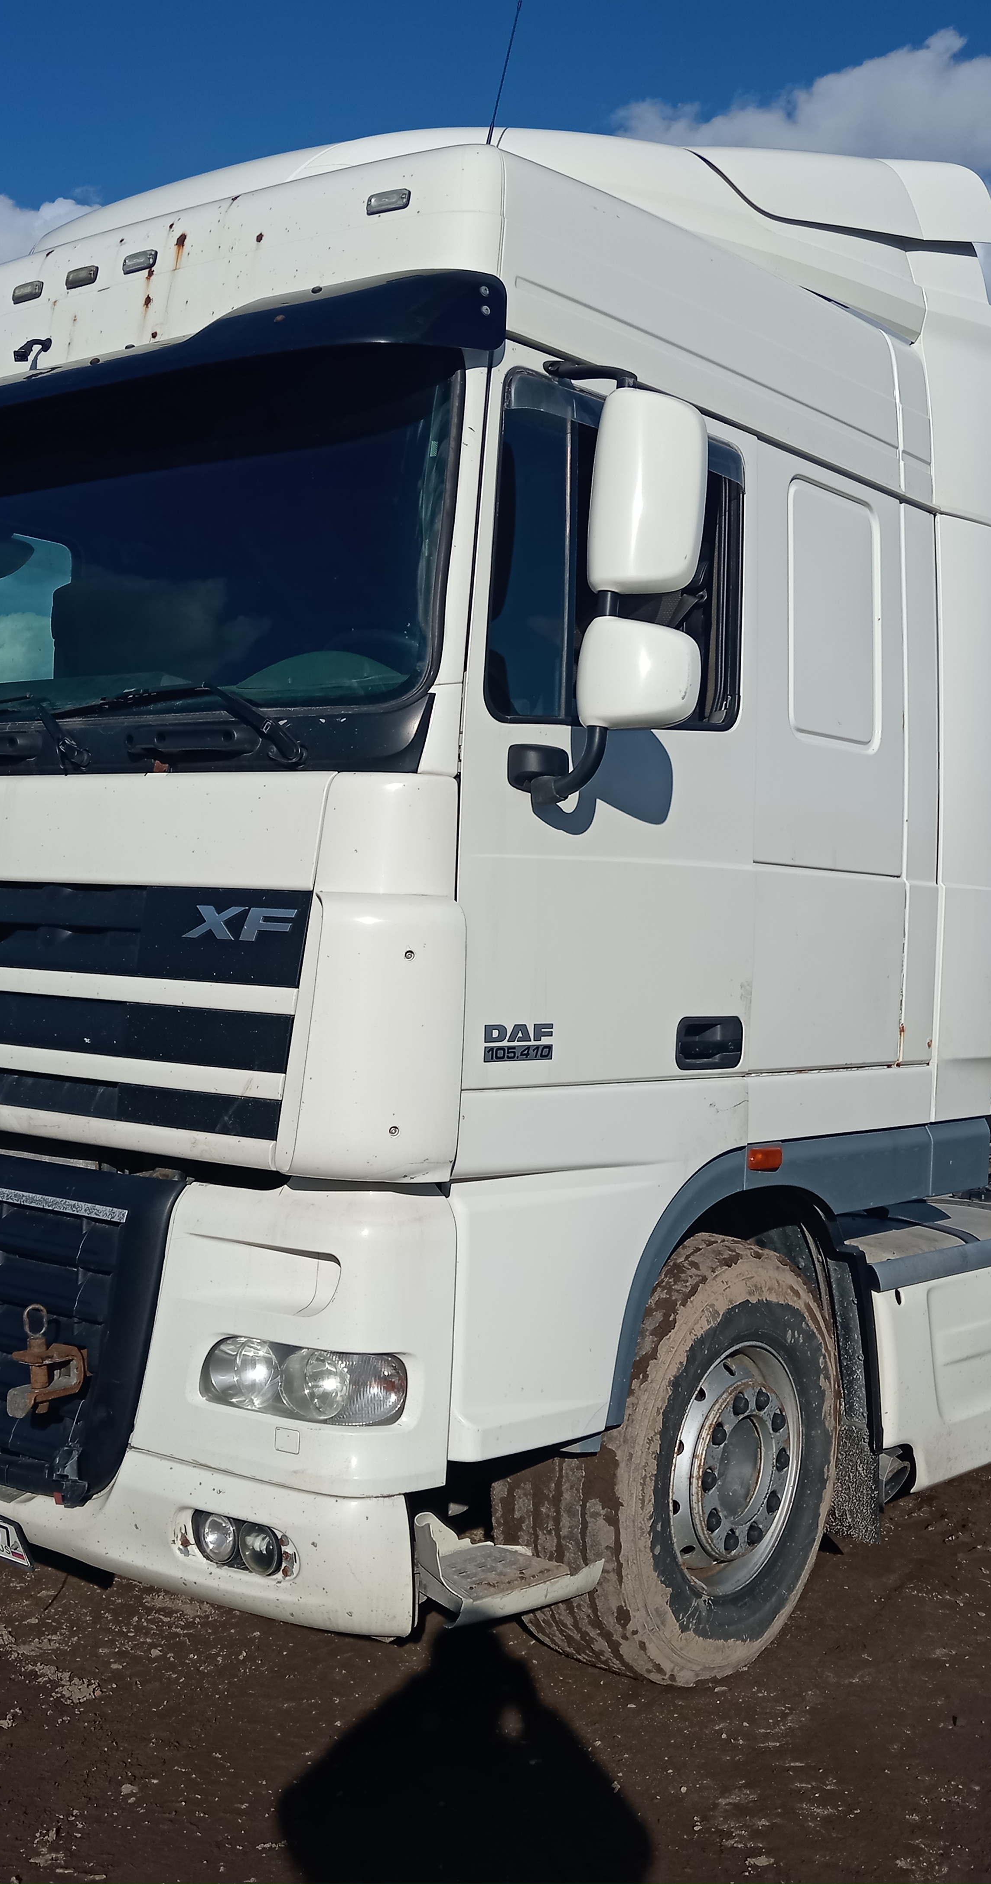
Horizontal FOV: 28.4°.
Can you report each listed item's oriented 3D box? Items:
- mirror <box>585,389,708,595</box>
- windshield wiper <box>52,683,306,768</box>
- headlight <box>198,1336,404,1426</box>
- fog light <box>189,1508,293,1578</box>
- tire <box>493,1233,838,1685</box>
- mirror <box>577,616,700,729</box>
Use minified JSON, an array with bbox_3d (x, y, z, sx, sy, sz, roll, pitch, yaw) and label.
[{"bbox_3d":[0.297,-0.879,3.824,0.235,0.420,0.120,2,0,21],"label":"mirror"},{"bbox_3d":[-0.688,-0.451,4.121,0.770,0.180,0.100,2,0,39],"label":"windshield wiper"},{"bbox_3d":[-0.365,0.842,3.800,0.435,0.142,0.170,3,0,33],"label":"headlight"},{"bbox_3d":[-0.486,1.179,3.856,0.230,0.113,0.100,3,0,35],"label":"fog light"},{"bbox_3d":[0.452,1.258,4.812,0.360,1.030,1.030,2,0,39],"label":"tire"},{"bbox_3d":[0.278,-0.499,3.649,0.215,0.205,0.140,3,0,39],"label":"mirror"}]

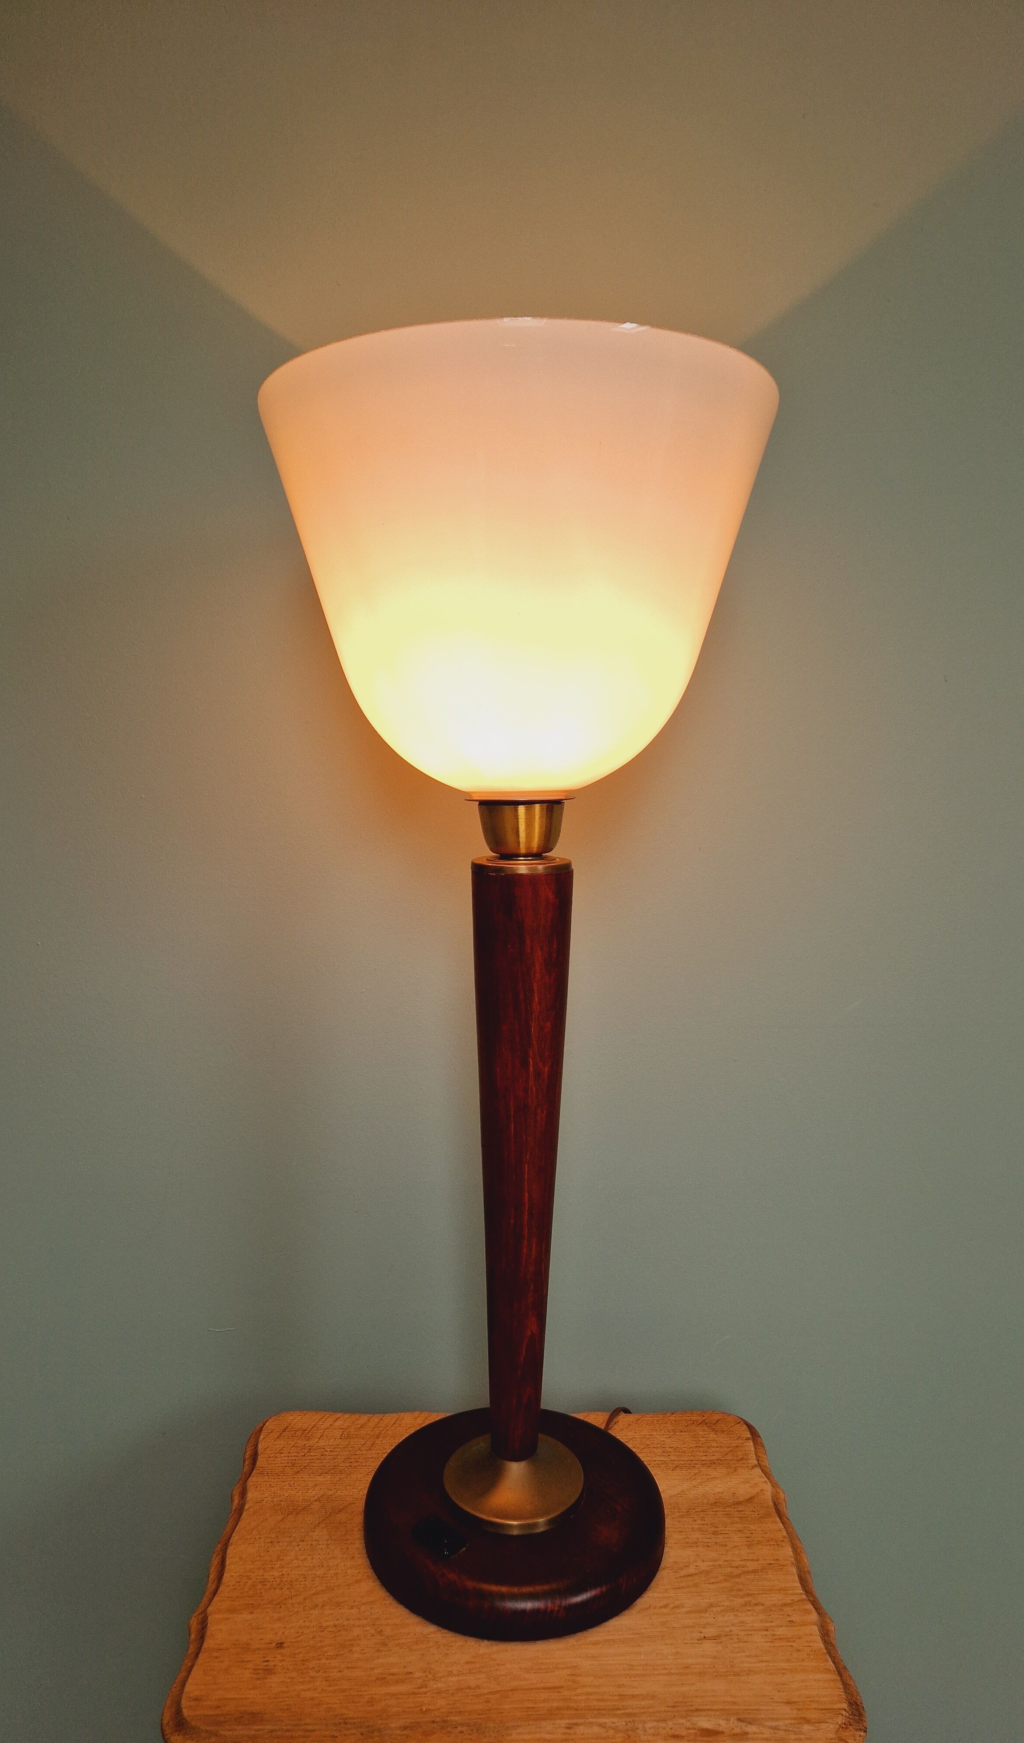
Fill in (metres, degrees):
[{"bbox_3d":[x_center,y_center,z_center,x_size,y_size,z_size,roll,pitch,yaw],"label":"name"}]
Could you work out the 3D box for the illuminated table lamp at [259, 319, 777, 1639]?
[{"bbox_3d":[0.003,0.071,0.605,0.249,0.602,0.249,0,7,0],"label":"illuminated table lamp"}]

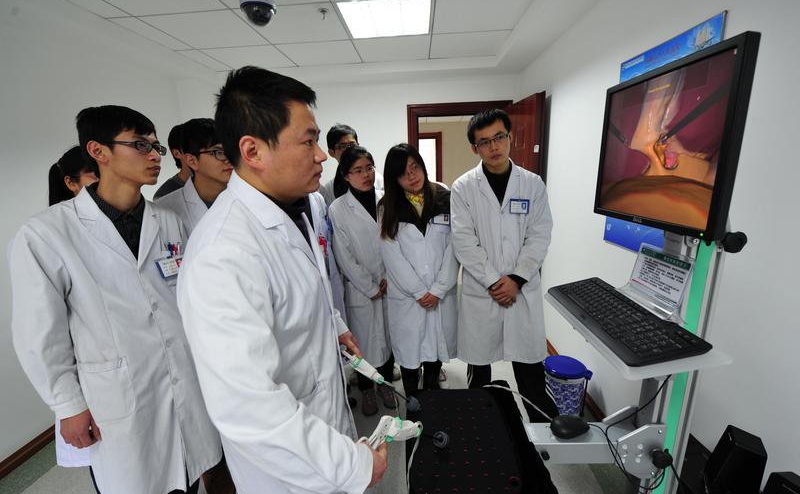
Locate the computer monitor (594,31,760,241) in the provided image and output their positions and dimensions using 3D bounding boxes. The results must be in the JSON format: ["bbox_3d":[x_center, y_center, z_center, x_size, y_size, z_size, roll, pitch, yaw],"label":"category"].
[{"bbox_3d":[0.596,-0.226,0.770,0.052,0.340,0.407,-1,14,3],"label":"computer monitor"}]

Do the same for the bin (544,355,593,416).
[{"bbox_3d":[0.996,0.873,2.013,0.265,0.330,0.240,0,14,9],"label":"bin"}]

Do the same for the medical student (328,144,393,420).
[{"bbox_3d":[-0.160,0.253,2.008,0.450,1.620,0.320,-11,16,-32],"label":"medical student"}]

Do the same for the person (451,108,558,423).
[{"bbox_3d":[0.505,0.224,1.748,0.530,1.750,0.360,1,14,12],"label":"person"}]

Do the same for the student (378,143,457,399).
[{"bbox_3d":[0.113,0.275,1.874,0.450,1.620,0.320,-5,14,-10],"label":"student"}]

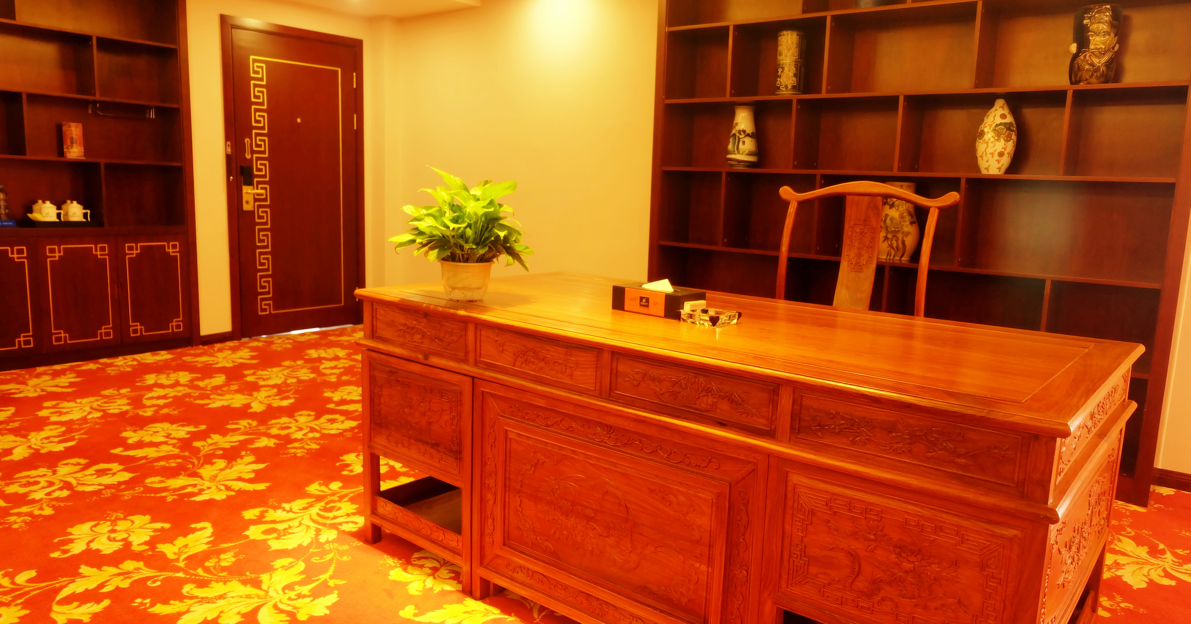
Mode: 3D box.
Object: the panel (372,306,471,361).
[{"bbox_3d":[-0.501,0.057,2.244,0.429,0.106,0.025,9,11,39],"label":"panel"}]

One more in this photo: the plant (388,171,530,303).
[{"bbox_3d":[-0.380,-0.227,2.261,0.397,0.372,0.392,2,9,0],"label":"plant"}]

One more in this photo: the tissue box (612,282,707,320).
[{"bbox_3d":[0.170,-0.029,2.121,0.230,0.065,0.120,9,11,39],"label":"tissue box"}]

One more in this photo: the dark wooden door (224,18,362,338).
[{"bbox_3d":[-2.170,-0.929,5.822,0.098,2.166,1.039,9,11,39],"label":"dark wooden door"}]

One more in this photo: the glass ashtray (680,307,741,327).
[{"bbox_3d":[0.282,0.015,1.976,0.118,0.027,0.118,9,11,39],"label":"glass ashtray"}]

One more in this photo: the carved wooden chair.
[{"bbox_3d":[0.727,0.173,2.520,0.608,1.171,0.519,9,11,39],"label":"carved wooden chair"}]

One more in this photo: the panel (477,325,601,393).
[{"bbox_3d":[-0.149,0.113,1.951,0.428,0.107,0.025,9,11,39],"label":"panel"}]

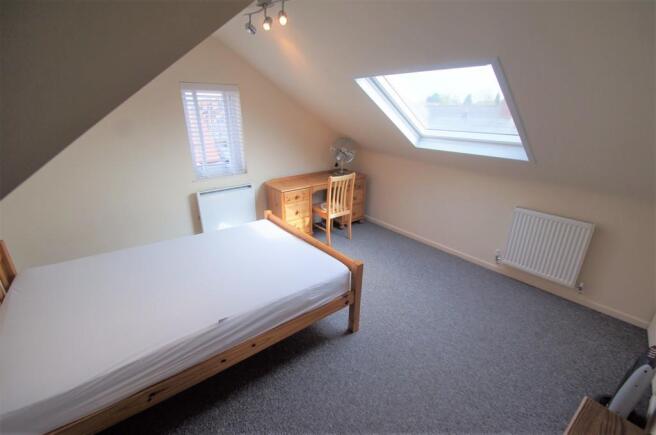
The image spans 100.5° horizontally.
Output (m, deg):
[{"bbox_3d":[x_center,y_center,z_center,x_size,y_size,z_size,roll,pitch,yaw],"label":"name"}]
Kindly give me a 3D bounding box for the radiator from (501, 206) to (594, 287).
[{"bbox_3d":[2.067,0.258,2.593,0.090,0.600,0.584,-15,26,-36],"label":"radiator"}]

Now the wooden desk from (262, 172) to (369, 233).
[{"bbox_3d":[-0.190,-0.193,4.082,1.454,0.760,0.634,-15,26,-36],"label":"wooden desk"}]

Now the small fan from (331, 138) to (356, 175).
[{"bbox_3d":[0.221,-0.970,4.337,0.380,0.518,0.260,6,21,15],"label":"small fan"}]

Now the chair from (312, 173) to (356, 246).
[{"bbox_3d":[0.052,-0.146,3.704,0.412,0.940,0.458,-15,26,-36],"label":"chair"}]

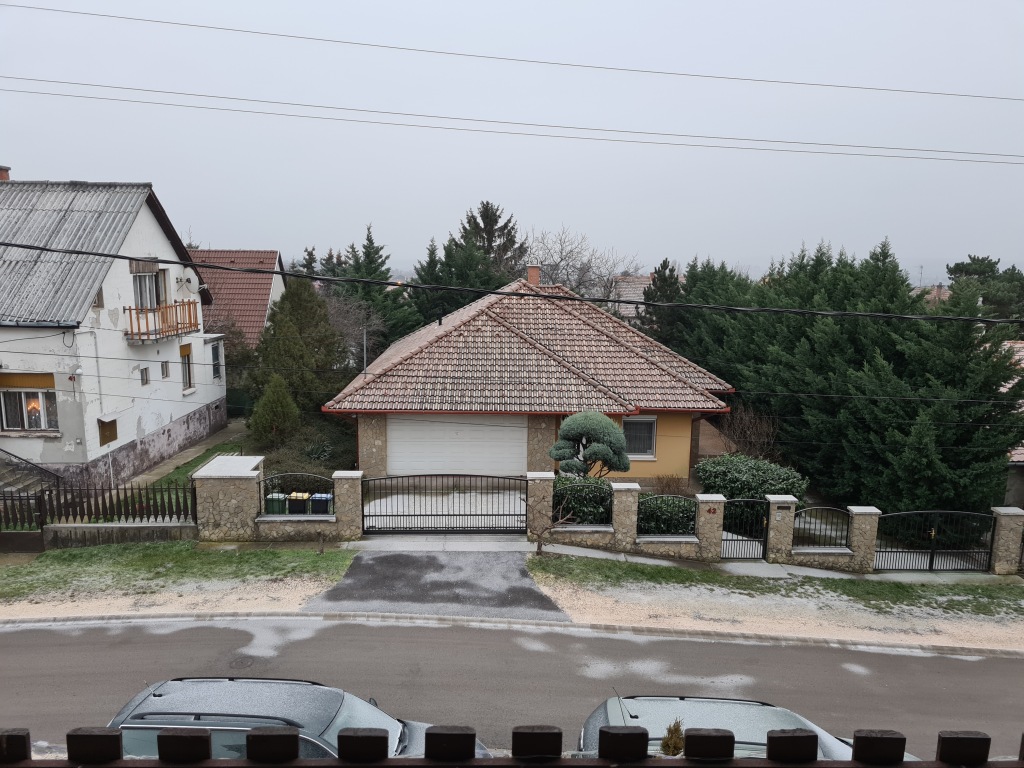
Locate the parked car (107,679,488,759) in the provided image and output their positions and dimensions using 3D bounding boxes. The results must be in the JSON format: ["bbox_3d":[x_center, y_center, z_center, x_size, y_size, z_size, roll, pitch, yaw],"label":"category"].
[{"bbox_3d":[-2.494,4.238,8.919,4.700,1.500,1.800,2,6,1],"label":"parked car"}]

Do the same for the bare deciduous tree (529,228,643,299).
[{"bbox_3d":[4.413,-5.139,47.743,6.970,9.100,6.970,1,9,0],"label":"bare deciduous tree"}]

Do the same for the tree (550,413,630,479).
[{"bbox_3d":[2.144,2.021,21.712,2.290,2.600,2.000,1,9,0],"label":"tree"}]

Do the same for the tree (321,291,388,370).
[{"bbox_3d":[-7.418,-1.757,36.434,3.340,5.310,3.340,1,9,0],"label":"tree"}]

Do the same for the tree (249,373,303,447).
[{"bbox_3d":[-8.140,0.882,26.611,1.850,2.590,1.850,1,9,0],"label":"tree"}]

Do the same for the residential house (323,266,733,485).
[{"bbox_3d":[0.875,-1.398,30.884,13.800,6.400,15.800,1,9,-1],"label":"residential house"}]

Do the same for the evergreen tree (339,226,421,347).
[{"bbox_3d":[-7.482,-4.547,43.705,4.810,8.640,4.810,1,9,0],"label":"evergreen tree"}]

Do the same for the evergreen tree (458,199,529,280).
[{"bbox_3d":[-1.387,-6.767,51.894,5.490,10.950,5.490,1,9,0],"label":"evergreen tree"}]

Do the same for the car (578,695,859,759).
[{"bbox_3d":[2.721,4.559,8.754,4.500,1.600,1.800,3,6,1],"label":"car"}]

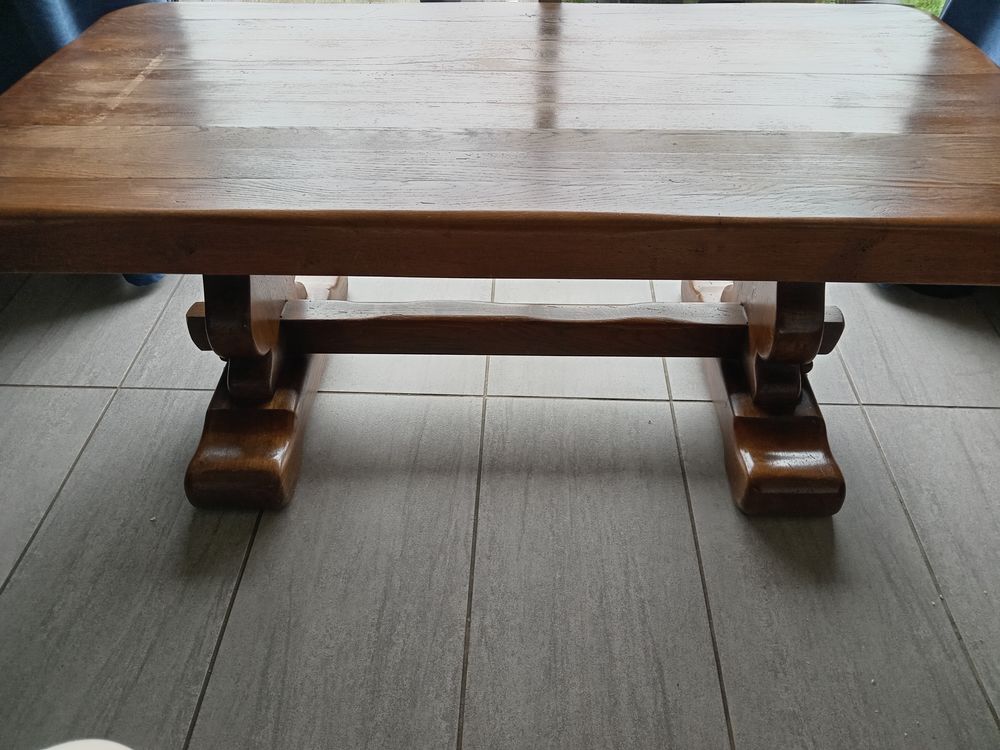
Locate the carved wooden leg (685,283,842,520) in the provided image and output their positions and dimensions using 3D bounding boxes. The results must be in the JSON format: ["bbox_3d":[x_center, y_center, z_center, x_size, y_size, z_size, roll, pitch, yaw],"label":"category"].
[{"bbox_3d":[0.409,-0.137,1.046,0.145,0.430,0.534,1,45,1],"label":"carved wooden leg"}]

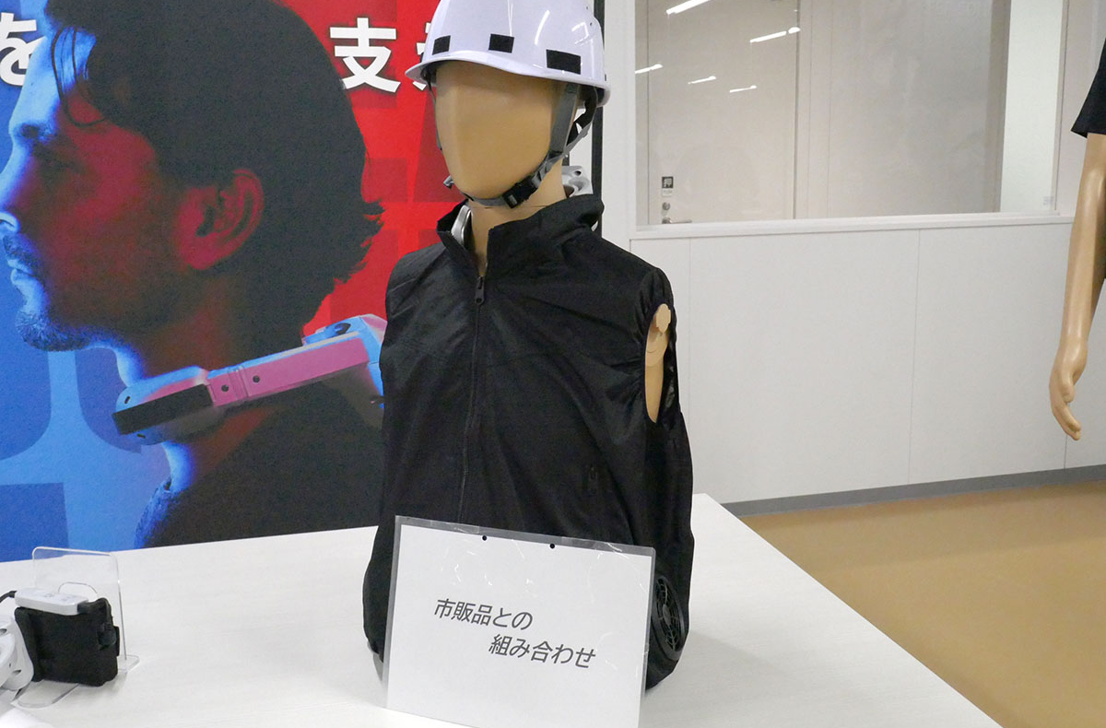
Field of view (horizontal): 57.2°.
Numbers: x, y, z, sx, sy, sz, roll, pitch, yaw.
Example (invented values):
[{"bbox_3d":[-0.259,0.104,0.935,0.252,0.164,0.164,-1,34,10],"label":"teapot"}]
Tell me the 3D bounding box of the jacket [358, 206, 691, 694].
[{"bbox_3d":[-0.042,0.081,1.264,0.430,0.562,0.275,3,11,26],"label":"jacket"}]

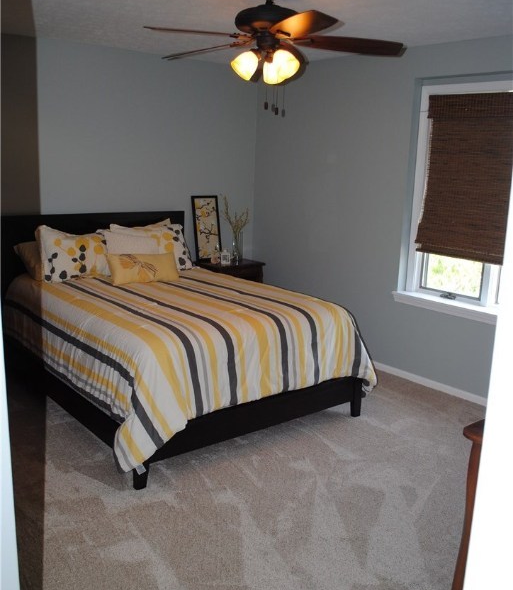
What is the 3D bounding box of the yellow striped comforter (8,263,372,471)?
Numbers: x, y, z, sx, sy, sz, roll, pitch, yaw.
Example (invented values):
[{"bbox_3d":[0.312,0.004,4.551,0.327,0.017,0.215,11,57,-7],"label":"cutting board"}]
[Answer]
[{"bbox_3d":[-0.546,0.279,4.341,1.830,0.600,2.080,-8,16,-39],"label":"yellow striped comforter"}]

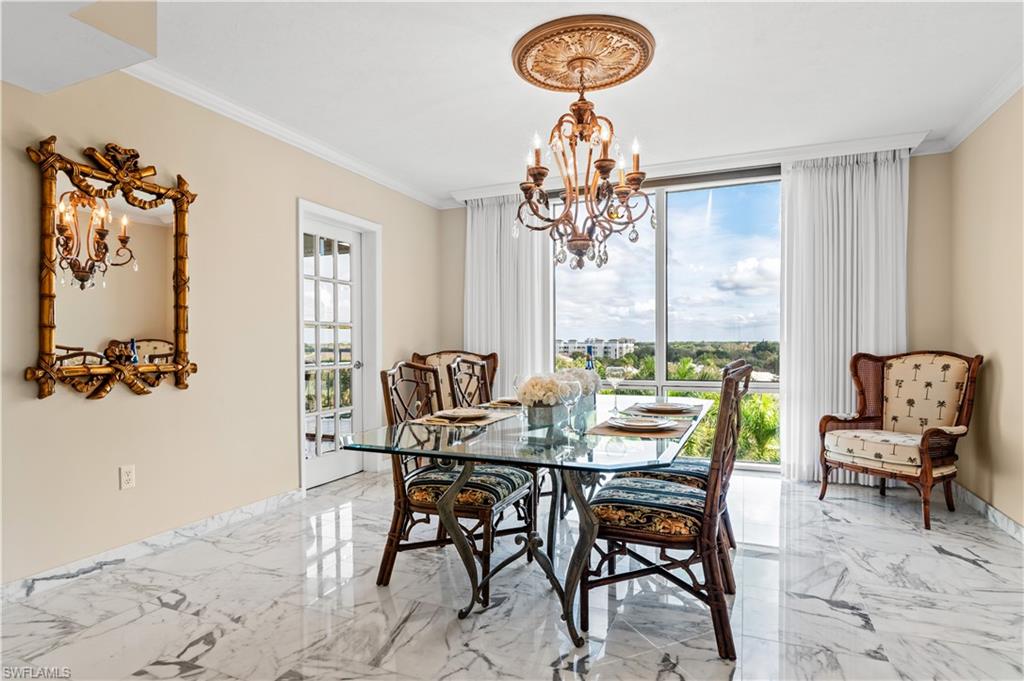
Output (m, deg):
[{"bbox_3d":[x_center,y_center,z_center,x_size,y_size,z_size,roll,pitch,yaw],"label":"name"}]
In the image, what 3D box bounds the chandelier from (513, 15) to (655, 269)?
[{"bbox_3d":[0.362,-0.901,2.835,0.690,1.085,0.690,0,0,22],"label":"chandelier"}]

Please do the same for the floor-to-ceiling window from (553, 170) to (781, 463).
[{"bbox_3d":[1.299,-0.153,4.946,1.980,2.450,0.100,-1,0,23],"label":"floor-to-ceiling window"}]

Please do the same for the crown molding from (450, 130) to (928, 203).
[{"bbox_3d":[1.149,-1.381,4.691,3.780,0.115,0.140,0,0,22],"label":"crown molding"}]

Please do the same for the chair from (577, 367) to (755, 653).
[{"bbox_3d":[0.638,0.596,2.308,0.630,1.005,0.585,0,0,22],"label":"chair"}]

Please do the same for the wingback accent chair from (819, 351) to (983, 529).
[{"bbox_3d":[2.557,0.583,3.777,0.700,1.035,0.740,0,0,-27],"label":"wingback accent chair"}]

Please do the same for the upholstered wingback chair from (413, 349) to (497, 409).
[{"bbox_3d":[-0.490,0.605,5.050,0.770,1.030,0.760,0,0,-10],"label":"upholstered wingback chair"}]

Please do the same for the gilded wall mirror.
[{"bbox_3d":[-1.904,-0.323,2.790,0.075,1.140,0.790,-1,0,23],"label":"gilded wall mirror"}]

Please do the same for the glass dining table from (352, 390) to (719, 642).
[{"bbox_3d":[0.277,0.730,2.772,1.220,0.745,2.180,0,0,22],"label":"glass dining table"}]

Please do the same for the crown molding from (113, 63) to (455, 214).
[{"bbox_3d":[-1.335,-1.369,4.175,0.090,0.090,3.330,-1,0,23],"label":"crown molding"}]

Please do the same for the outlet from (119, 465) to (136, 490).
[{"bbox_3d":[-1.909,0.680,2.836,0.010,0.116,0.072,-1,0,23],"label":"outlet"}]

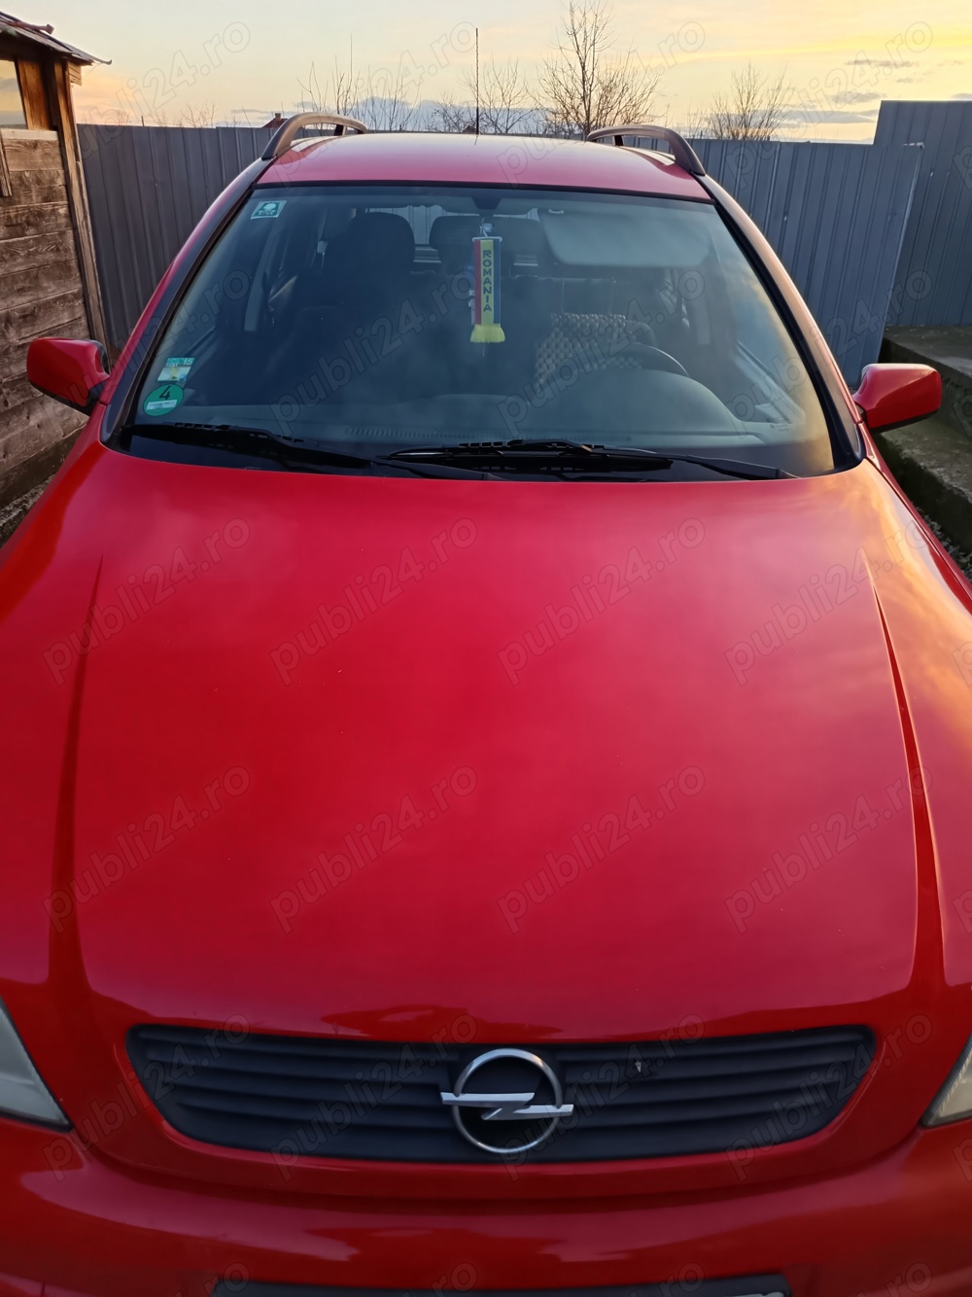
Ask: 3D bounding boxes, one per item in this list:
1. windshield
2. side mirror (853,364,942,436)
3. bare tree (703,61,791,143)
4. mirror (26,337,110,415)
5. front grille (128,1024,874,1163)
[{"bbox_3d":[0.006,-0.709,1.889,1.380,0.160,0.980,1,54,-2],"label":"windshield"},{"bbox_3d":[0.899,-0.554,1.982,0.185,0.145,0.115,1,28,-2],"label":"side mirror"},{"bbox_3d":[6.013,-11.856,21.513,2.100,3.600,2.100,1,28,-2],"label":"bare tree"},{"bbox_3d":[-0.893,-0.585,1.928,0.185,0.145,0.115,1,28,-2],"label":"mirror"},{"bbox_3d":[0.019,0.419,0.831,0.700,0.130,0.075,1,0,-2],"label":"front grille"}]

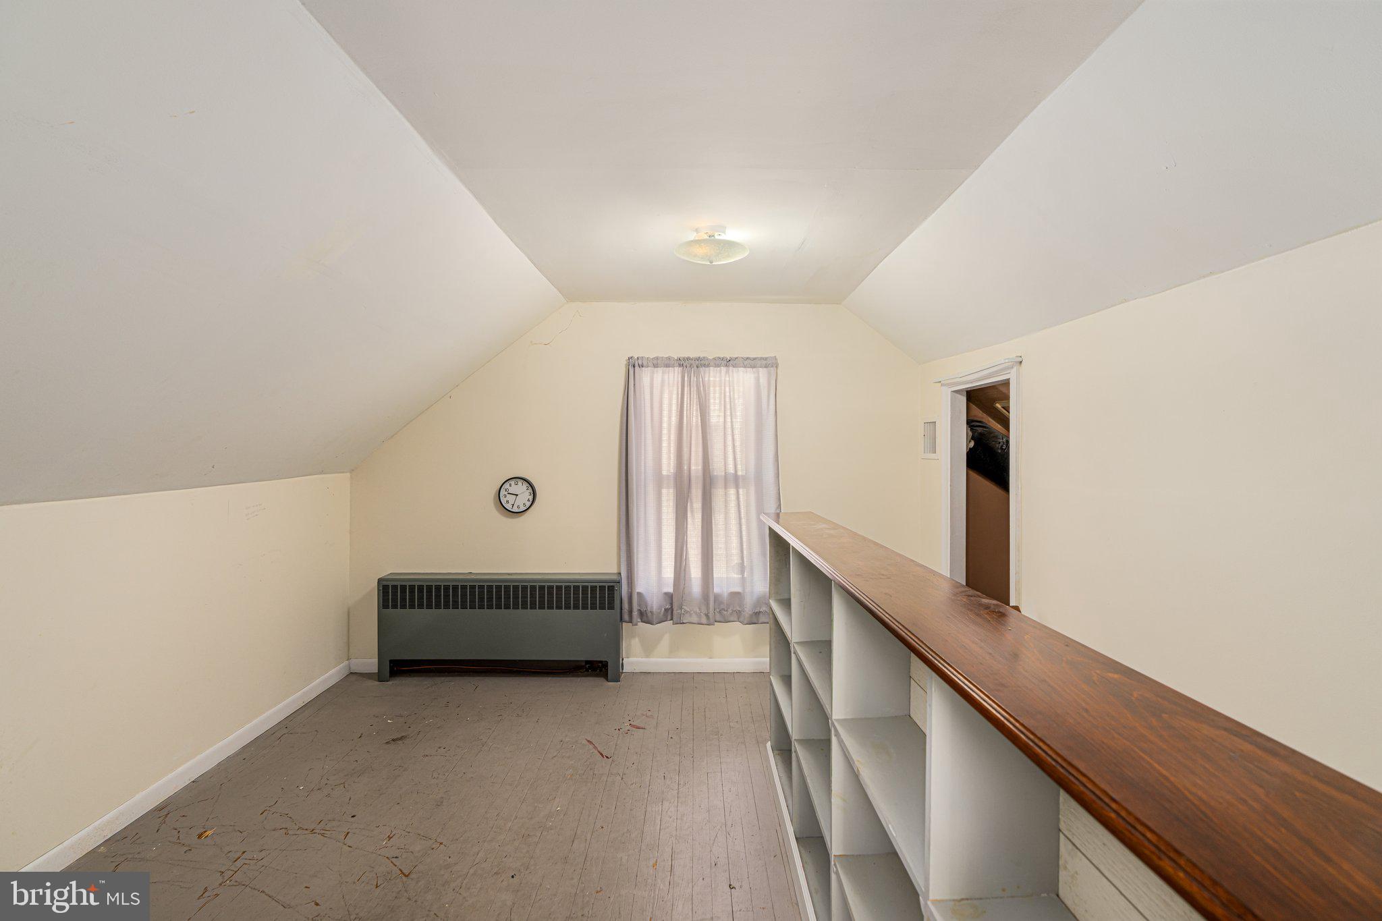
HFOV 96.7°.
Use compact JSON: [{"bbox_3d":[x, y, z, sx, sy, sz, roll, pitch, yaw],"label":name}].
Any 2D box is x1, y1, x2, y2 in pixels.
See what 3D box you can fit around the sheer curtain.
[{"bbox_3d":[0.056,0.184,3.740,0.975,1.610,0.120,0,1,0],"label":"sheer curtain"}]

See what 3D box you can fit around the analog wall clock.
[{"bbox_3d":[-1.061,0.212,3.765,0.222,0.222,0.042,0,1,0],"label":"analog wall clock"}]

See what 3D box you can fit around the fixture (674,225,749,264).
[{"bbox_3d":[0.085,-0.885,2.550,0.312,0.133,0.312,0,1,0],"label":"fixture"}]

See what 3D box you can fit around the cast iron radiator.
[{"bbox_3d":[-1.140,1.012,3.730,1.440,0.613,0.155,0,1,0],"label":"cast iron radiator"}]

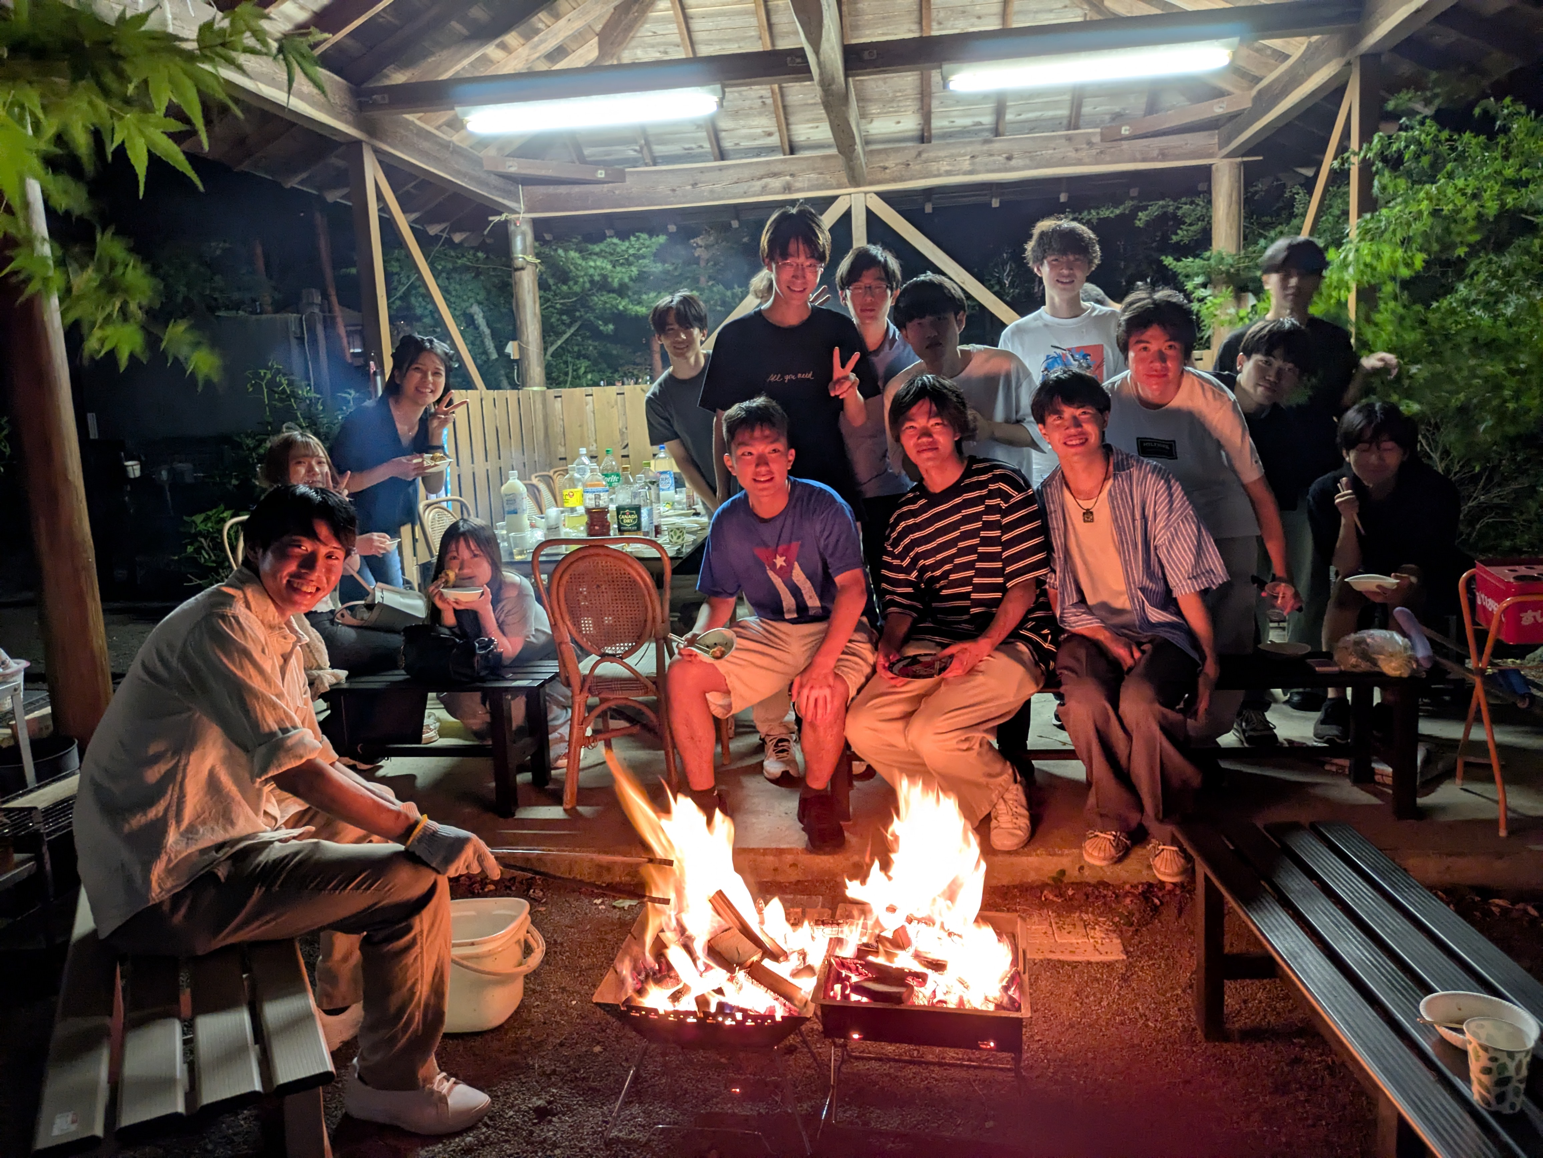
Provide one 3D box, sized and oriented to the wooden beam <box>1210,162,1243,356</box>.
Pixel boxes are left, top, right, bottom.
[{"bbox_3d":[2.735,-1.214,6.724,0.162,2.500,0.162,-2,8,7],"label":"wooden beam"}]

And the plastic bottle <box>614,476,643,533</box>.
[{"bbox_3d":[-0.579,-0.304,4.500,0.094,0.300,0.094,-4,8,-7],"label":"plastic bottle"}]

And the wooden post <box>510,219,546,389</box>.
[{"bbox_3d":[-1.554,-1.084,7.374,0.162,2.500,0.162,-2,8,7],"label":"wooden post"}]

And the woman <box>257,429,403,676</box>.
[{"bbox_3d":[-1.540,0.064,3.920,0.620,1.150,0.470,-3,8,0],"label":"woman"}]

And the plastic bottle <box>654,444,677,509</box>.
[{"bbox_3d":[-0.509,-0.489,5.350,0.091,0.308,0.091,-4,8,-5],"label":"plastic bottle"}]

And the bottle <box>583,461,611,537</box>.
[{"bbox_3d":[-0.721,-0.313,4.600,0.102,0.308,0.095,-4,8,-9],"label":"bottle"}]

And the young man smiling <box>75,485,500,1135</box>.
[{"bbox_3d":[-0.915,0.421,2.190,0.750,1.200,0.500,-5,8,-14],"label":"young man smiling"}]

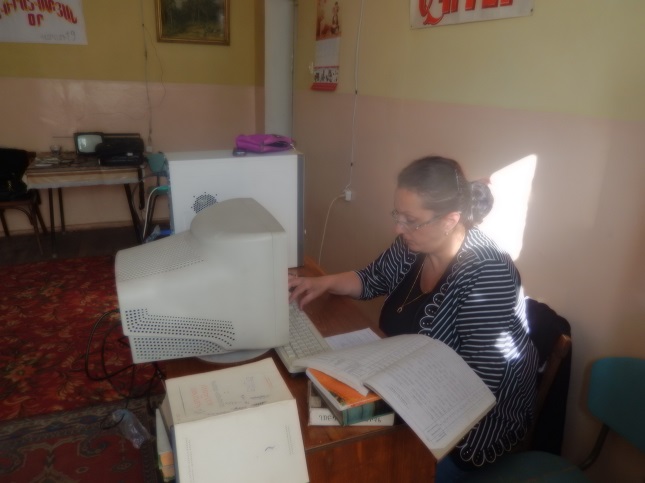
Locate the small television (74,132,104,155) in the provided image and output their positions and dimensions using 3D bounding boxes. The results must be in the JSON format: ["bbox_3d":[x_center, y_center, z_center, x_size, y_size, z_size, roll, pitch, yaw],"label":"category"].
[{"bbox_3d":[-2.104,-0.898,4.228,0.226,0.187,0.210,-7,21,-24],"label":"small television"}]

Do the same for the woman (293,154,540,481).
[{"bbox_3d":[0.296,0.380,1.454,0.640,1.280,0.660,-10,23,-31],"label":"woman"}]

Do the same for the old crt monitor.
[{"bbox_3d":[-0.342,0.108,1.306,0.401,0.378,0.376,-6,21,-21],"label":"old crt monitor"}]

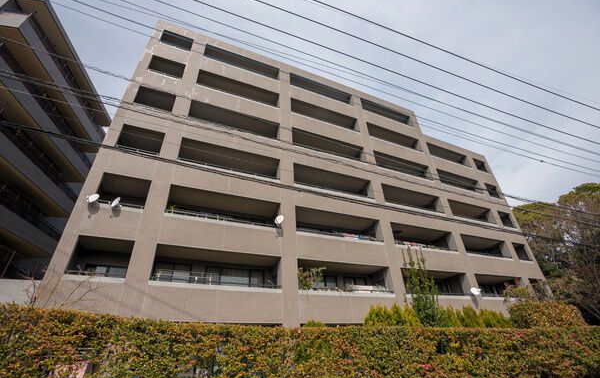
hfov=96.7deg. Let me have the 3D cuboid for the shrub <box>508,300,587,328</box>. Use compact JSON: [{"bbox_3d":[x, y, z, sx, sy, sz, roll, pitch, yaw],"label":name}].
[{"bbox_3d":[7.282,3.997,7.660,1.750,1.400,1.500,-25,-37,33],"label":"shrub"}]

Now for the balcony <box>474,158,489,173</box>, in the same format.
[{"bbox_3d":[18.014,-2.177,26.729,1.840,1.400,0.350,11,-34,-22],"label":"balcony"}]

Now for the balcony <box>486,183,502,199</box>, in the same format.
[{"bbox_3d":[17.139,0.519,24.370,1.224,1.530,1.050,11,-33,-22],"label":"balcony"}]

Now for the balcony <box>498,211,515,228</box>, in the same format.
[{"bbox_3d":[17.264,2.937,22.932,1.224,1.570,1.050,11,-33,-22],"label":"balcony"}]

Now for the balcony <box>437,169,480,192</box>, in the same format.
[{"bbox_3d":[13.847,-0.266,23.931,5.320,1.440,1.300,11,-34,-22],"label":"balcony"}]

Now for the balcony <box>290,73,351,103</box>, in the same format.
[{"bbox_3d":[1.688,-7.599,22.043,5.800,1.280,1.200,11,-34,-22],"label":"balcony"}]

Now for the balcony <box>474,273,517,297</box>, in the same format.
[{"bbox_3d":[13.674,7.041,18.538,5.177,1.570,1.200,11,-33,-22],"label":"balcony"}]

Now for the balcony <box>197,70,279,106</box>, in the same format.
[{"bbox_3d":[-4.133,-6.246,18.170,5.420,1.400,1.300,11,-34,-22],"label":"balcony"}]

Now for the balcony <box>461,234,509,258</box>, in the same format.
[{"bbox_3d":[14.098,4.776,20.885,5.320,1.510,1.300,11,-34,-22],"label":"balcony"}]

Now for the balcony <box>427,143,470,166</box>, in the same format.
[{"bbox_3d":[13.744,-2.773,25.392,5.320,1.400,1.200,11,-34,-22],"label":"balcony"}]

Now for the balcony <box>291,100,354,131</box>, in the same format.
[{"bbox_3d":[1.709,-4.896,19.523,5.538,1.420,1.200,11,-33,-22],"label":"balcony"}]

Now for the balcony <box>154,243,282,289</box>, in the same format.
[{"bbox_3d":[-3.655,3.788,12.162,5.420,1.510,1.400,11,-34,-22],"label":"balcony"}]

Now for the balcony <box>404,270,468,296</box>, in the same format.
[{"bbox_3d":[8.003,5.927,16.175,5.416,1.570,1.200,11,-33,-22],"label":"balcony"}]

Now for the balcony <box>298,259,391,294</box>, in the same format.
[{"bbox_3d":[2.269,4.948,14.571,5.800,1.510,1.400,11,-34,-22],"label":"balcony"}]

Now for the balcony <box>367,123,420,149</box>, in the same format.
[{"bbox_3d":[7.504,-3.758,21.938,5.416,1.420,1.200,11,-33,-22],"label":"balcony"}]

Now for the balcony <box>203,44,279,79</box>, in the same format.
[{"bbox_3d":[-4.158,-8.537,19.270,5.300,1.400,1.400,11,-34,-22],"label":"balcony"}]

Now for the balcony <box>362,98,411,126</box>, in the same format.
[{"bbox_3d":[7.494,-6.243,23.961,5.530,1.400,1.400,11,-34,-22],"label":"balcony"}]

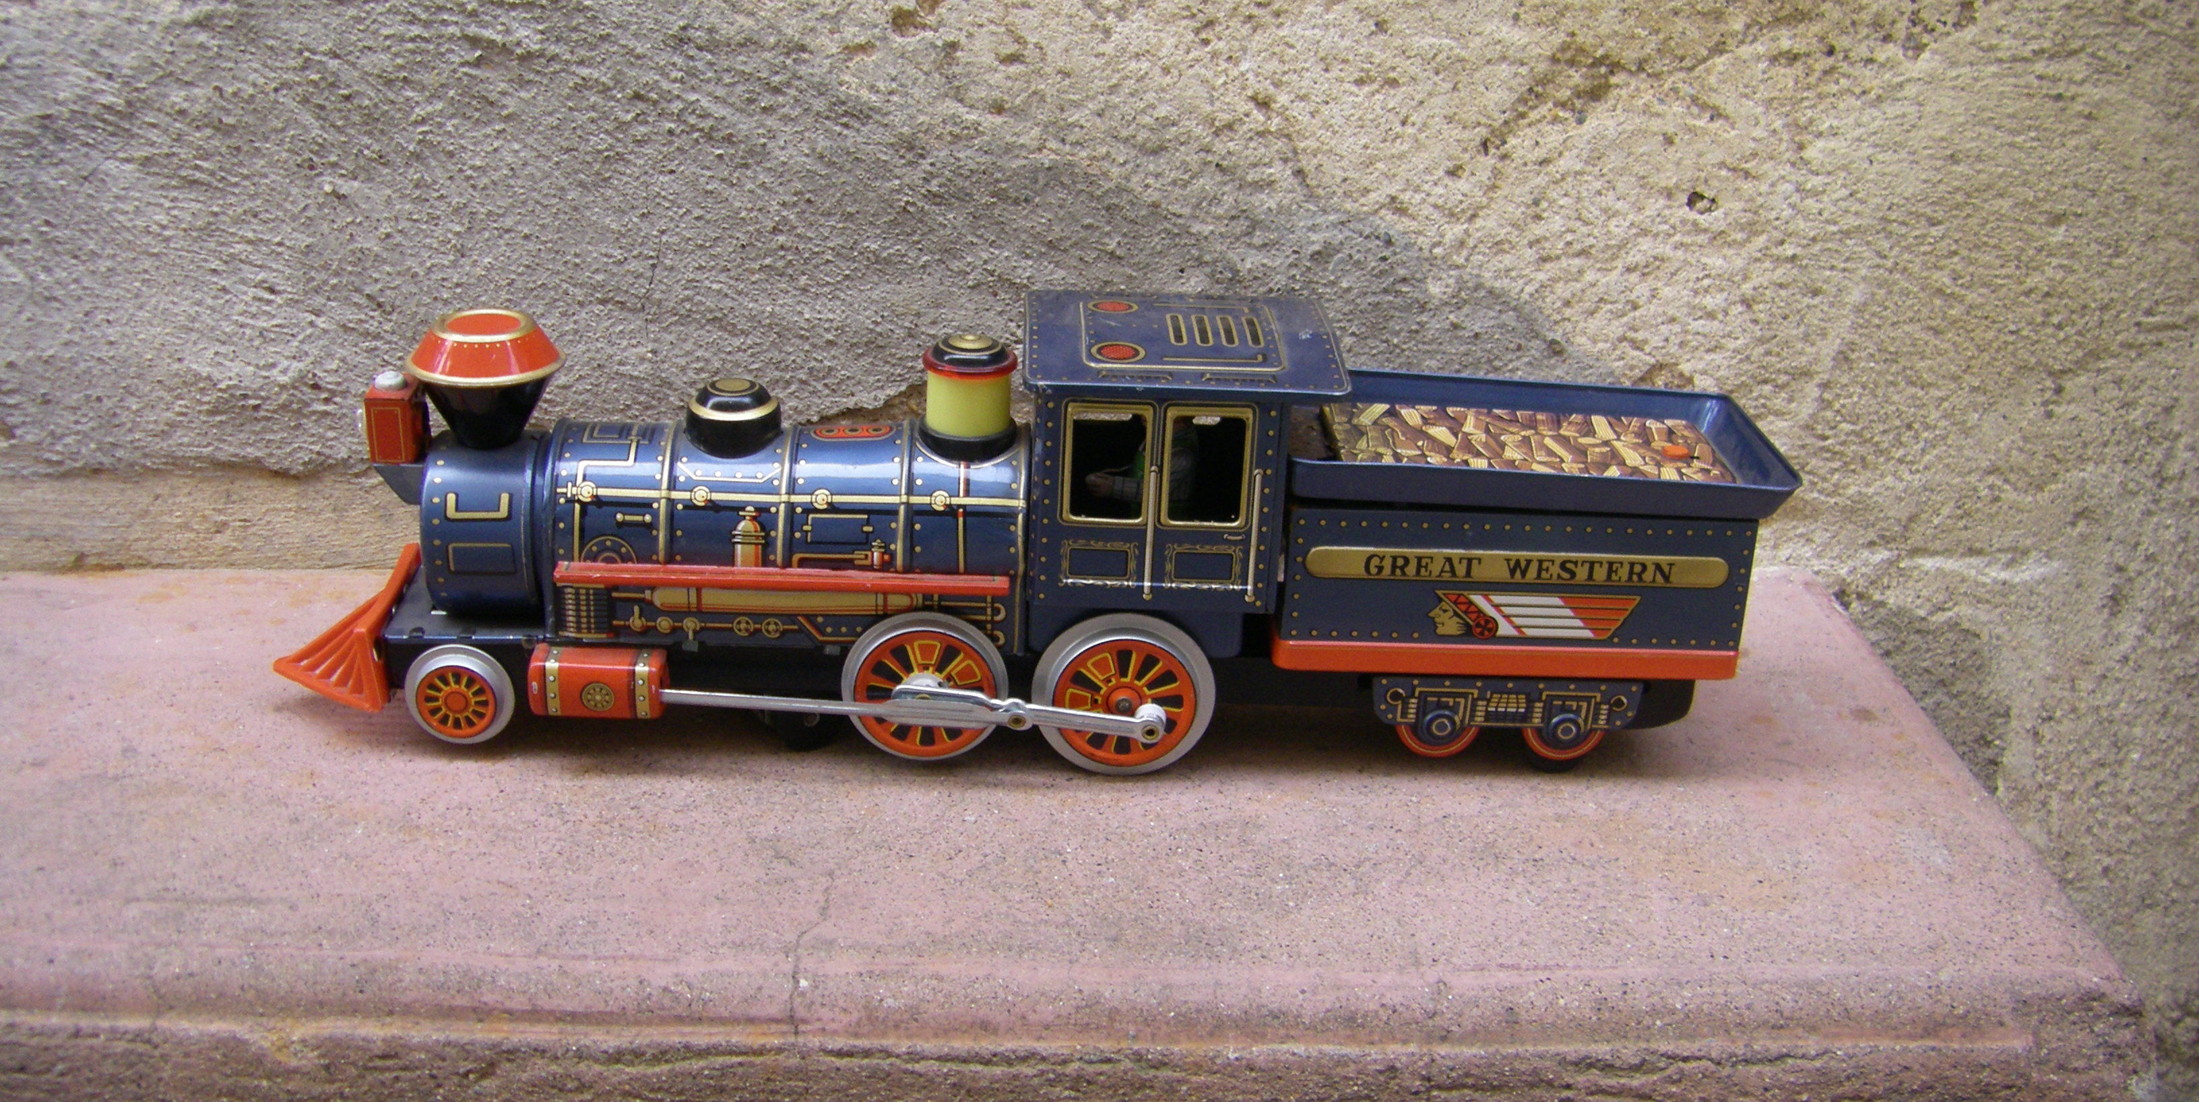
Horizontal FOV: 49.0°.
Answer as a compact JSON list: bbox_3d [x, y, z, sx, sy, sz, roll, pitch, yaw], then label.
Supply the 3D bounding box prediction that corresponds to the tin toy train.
[{"bbox_3d":[-0.023,-0.006,0.643,0.395,0.117,0.073,2,23,-2],"label":"tin toy train"}]

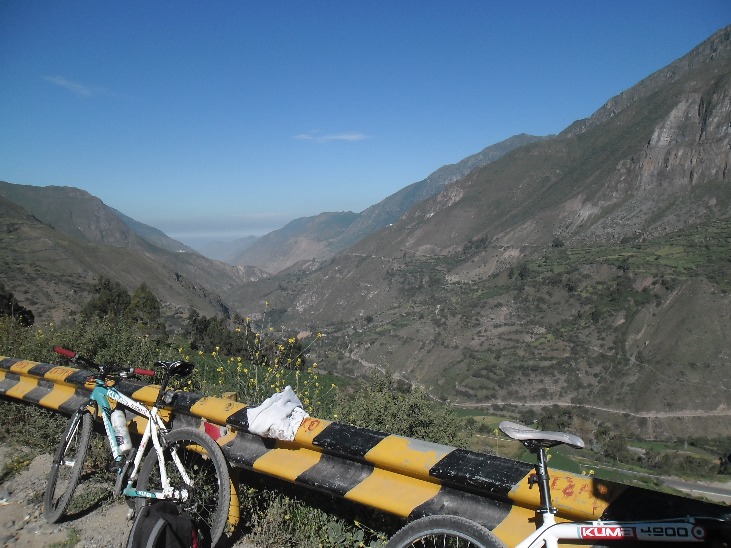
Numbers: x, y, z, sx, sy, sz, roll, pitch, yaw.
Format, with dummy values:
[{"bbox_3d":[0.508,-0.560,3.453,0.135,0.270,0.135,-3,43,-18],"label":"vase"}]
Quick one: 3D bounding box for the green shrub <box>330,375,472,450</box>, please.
[{"bbox_3d":[0.290,1.200,4.600,1.100,0.900,0.950,0,3,0],"label":"green shrub"}]

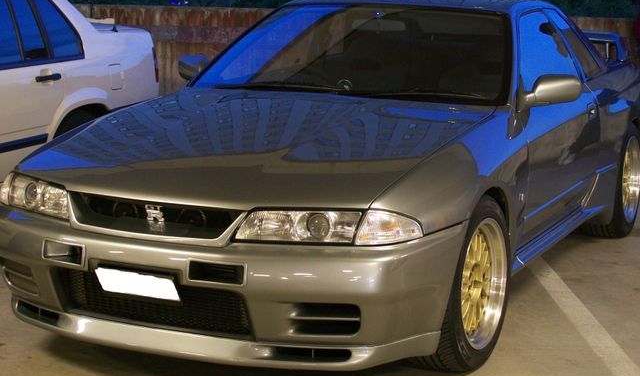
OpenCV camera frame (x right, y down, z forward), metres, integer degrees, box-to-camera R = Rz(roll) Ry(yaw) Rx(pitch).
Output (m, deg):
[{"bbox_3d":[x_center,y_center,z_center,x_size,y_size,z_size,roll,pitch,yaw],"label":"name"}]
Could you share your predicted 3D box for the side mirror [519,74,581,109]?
[{"bbox_3d":[0.937,-0.389,5.214,0.225,0.130,0.120,5,10,24],"label":"side mirror"}]

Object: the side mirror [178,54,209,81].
[{"bbox_3d":[-0.545,-0.540,5.893,0.225,0.130,0.120,5,10,24],"label":"side mirror"}]

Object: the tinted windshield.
[{"bbox_3d":[0.178,-0.573,5.511,1.400,0.130,0.720,5,43,24],"label":"tinted windshield"}]

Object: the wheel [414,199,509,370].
[{"bbox_3d":[0.468,0.330,4.527,0.250,0.630,0.630,6,11,27],"label":"wheel"}]

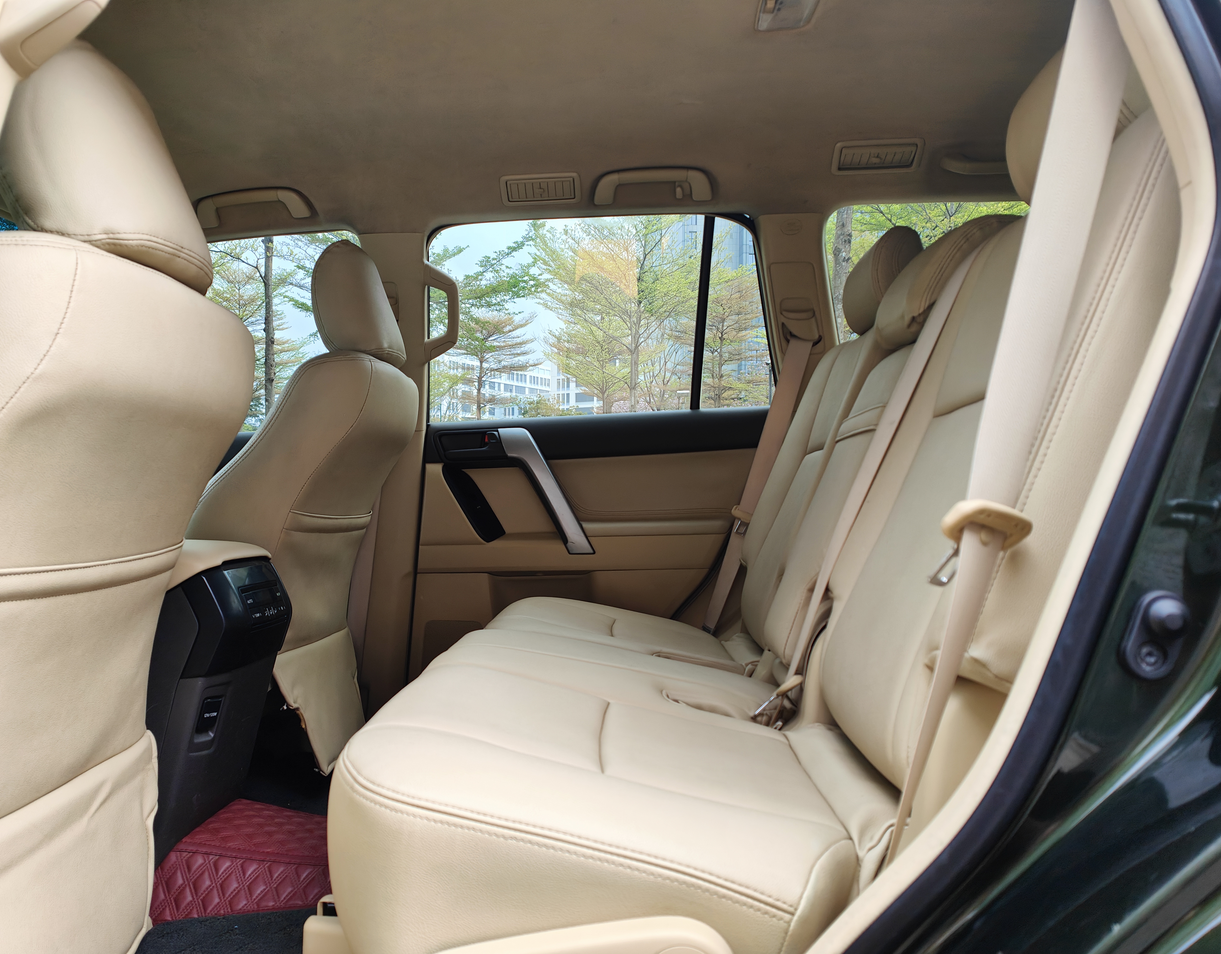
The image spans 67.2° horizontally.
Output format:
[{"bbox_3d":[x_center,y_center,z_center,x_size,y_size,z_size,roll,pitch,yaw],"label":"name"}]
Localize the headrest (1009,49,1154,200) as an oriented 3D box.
[{"bbox_3d":[0.431,-0.318,0.764,0.125,0.180,0.260,22,2,3],"label":"headrest"}]

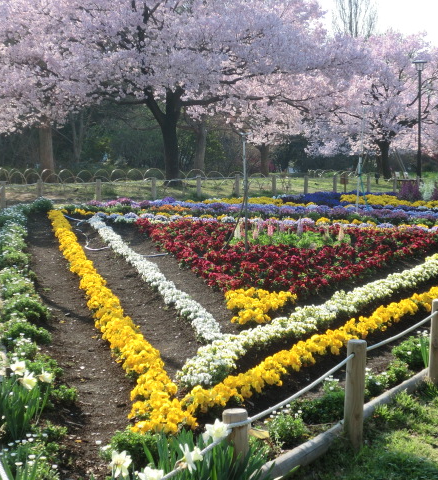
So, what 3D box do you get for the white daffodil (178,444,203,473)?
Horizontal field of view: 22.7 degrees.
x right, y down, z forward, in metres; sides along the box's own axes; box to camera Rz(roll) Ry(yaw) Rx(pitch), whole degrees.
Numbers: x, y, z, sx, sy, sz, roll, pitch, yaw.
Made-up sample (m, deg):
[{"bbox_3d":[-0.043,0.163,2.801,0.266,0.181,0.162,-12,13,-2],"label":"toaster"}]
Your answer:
[{"bbox_3d":[-0.108,0.825,4.120,0.090,0.105,0.100,2,6,20],"label":"white daffodil"}]

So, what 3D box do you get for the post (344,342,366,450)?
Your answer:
[{"bbox_3d":[0.727,0.825,5.798,0.102,0.581,0.102,0,6,0],"label":"post"}]

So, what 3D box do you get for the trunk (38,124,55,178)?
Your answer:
[{"bbox_3d":[-6.642,-3.408,42.000,0.550,2.100,0.550,0,5,0],"label":"trunk"}]

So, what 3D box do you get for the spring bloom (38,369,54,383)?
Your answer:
[{"bbox_3d":[-0.864,0.677,5.450,0.075,0.072,0.078,2,6,20],"label":"spring bloom"}]

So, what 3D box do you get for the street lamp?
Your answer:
[{"bbox_3d":[7.481,-4.400,40.500,0.530,4.600,0.530,0,5,0],"label":"street lamp"}]

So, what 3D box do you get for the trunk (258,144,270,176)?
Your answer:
[{"bbox_3d":[1.523,-2.733,37.500,0.370,1.120,0.350,0,6,0],"label":"trunk"}]

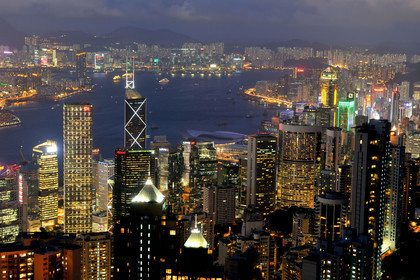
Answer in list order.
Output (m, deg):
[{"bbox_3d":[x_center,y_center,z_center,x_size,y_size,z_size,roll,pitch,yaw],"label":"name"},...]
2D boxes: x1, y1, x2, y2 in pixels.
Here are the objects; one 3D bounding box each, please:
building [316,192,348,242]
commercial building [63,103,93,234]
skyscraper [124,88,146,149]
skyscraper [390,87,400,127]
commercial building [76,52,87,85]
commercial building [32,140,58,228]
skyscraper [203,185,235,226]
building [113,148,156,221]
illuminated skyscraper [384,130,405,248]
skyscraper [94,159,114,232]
[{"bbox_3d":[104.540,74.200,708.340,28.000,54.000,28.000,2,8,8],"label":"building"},{"bbox_3d":[-231.610,76.830,1435.930,48.000,283.000,48.000,1,8,-5],"label":"commercial building"},{"bbox_3d":[-155.910,56.850,1514.330,52.000,305.000,52.000,8,10,42],"label":"skyscraper"},{"bbox_3d":[743.470,-123.360,3278.740,27.000,175.000,27.000,5,9,25],"label":"skyscraper"},{"bbox_3d":[-842.320,-454.750,5353.200,64.000,230.000,42.000,0,8,-9],"label":"commercial building"},{"bbox_3d":[-330.970,92.150,1650.900,28.000,180.000,42.000,8,10,40],"label":"commercial building"},{"bbox_3d":[9.910,84.590,1010.860,37.000,55.000,23.000,1,8,-2],"label":"skyscraper"},{"bbox_3d":[-127.570,118.850,1388.790,54.000,206.000,45.000,-2,8,-20],"label":"building"},{"bbox_3d":[171.340,48.410,768.880,16.500,110.000,16.500,0,8,-10],"label":"illuminated skyscraper"},{"bbox_3d":[-211.290,117.550,1689.290,40.000,146.000,40.000,-6,11,-43],"label":"skyscraper"}]

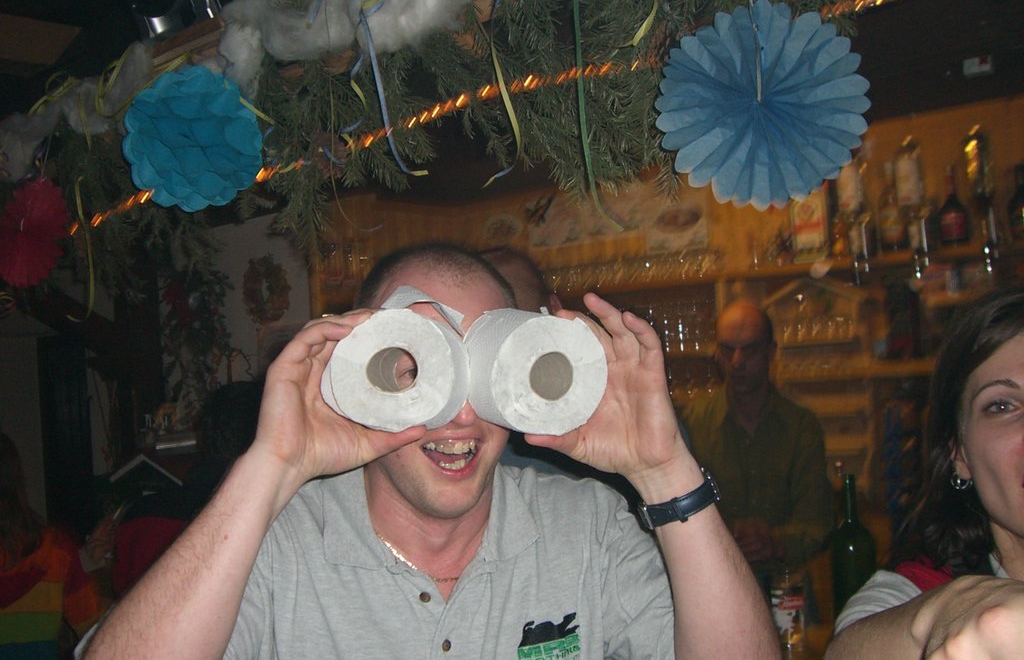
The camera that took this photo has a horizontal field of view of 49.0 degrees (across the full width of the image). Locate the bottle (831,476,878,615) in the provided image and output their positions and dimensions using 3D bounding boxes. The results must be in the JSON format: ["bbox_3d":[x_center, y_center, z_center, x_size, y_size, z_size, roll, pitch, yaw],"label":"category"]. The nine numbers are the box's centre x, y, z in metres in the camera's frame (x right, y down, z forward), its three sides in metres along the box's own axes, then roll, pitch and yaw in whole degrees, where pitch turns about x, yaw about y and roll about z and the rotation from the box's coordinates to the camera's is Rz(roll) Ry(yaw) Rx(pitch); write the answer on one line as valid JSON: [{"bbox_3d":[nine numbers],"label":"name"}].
[{"bbox_3d":[0.762,0.495,2.500,0.097,0.345,0.097,-5,-4,30],"label":"bottle"}]

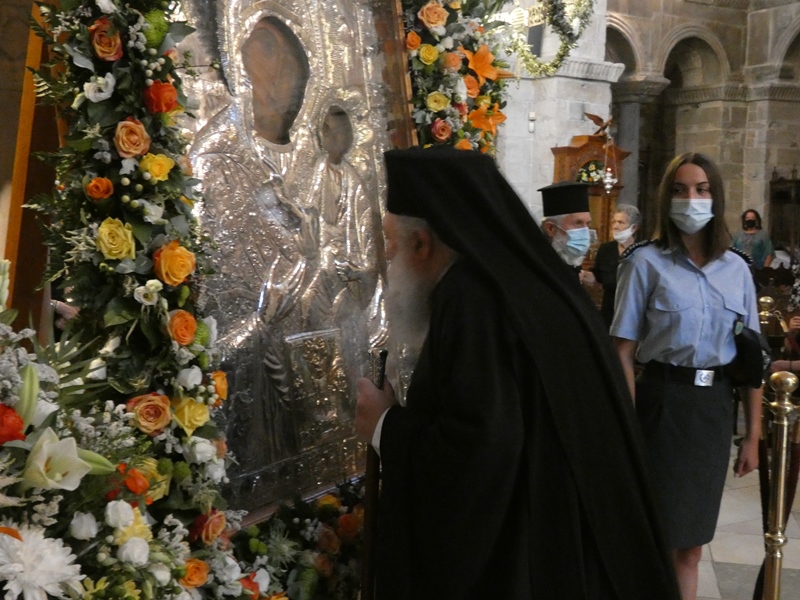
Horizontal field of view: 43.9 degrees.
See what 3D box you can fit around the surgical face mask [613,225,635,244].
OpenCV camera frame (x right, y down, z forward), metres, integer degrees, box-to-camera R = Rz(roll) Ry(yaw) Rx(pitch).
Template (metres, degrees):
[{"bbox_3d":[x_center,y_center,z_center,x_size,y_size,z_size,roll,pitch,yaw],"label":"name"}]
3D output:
[{"bbox_3d":[1.383,-0.408,6.150,0.085,0.110,0.130,-3,6,-28],"label":"surgical face mask"}]

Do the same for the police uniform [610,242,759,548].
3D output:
[{"bbox_3d":[0.847,0.290,2.960,0.430,0.920,0.270,0,5,-3],"label":"police uniform"}]

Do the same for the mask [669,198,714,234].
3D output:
[{"bbox_3d":[0.842,-0.241,2.870,0.130,0.105,0.080,1,5,16],"label":"mask"}]

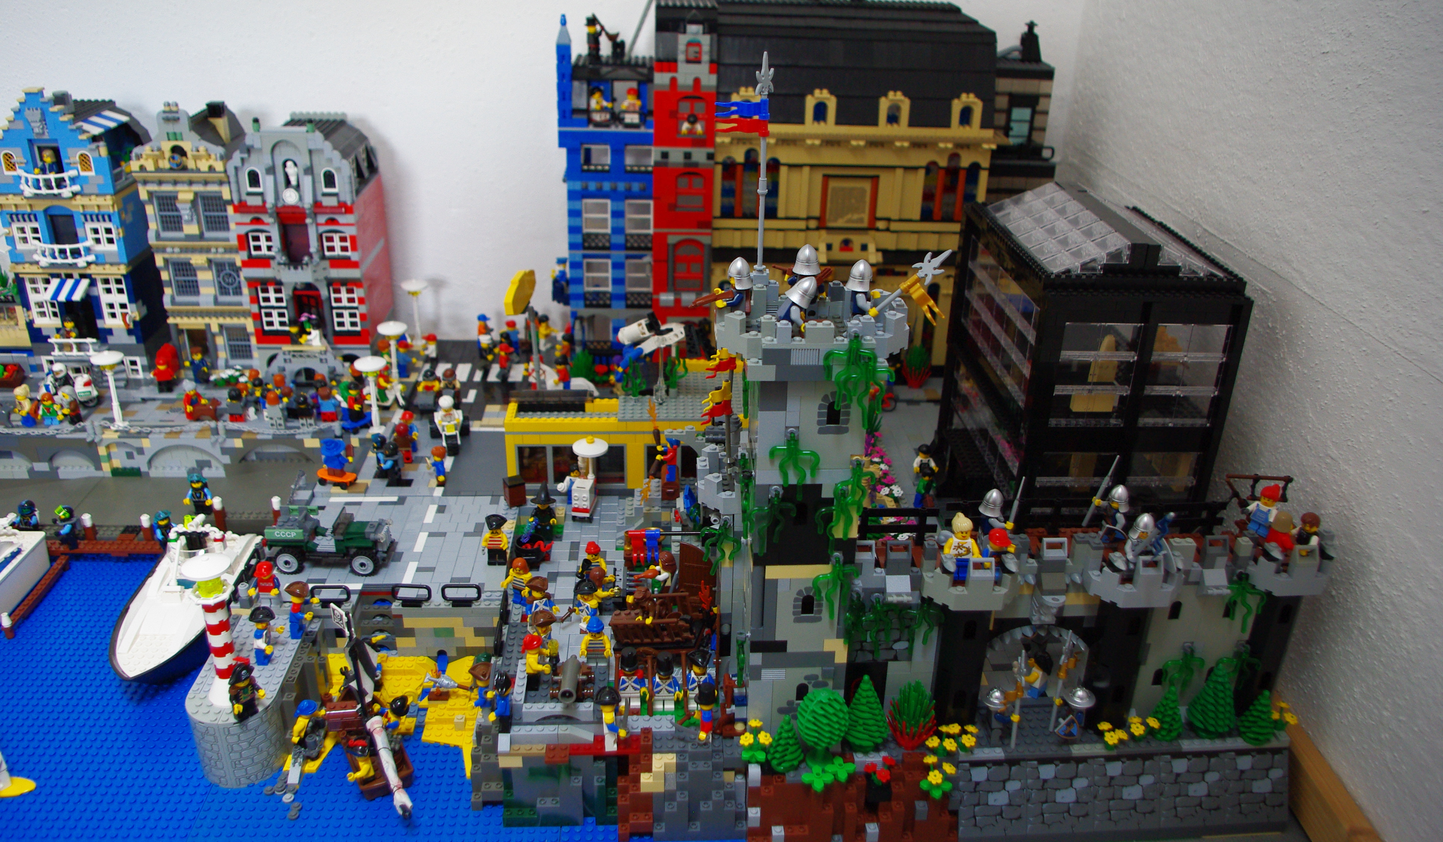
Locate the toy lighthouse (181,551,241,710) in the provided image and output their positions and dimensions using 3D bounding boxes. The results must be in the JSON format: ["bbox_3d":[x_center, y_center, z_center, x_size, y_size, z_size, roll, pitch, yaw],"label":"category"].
[{"bbox_3d":[-0.344,0.144,0.746,0.033,0.113,0.033,0,26,-4],"label":"toy lighthouse"}]

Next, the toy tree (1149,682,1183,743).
[{"bbox_3d":[0.309,0.198,0.748,0.024,0.041,0.024,0,26,-4],"label":"toy tree"}]

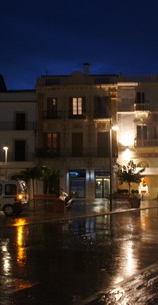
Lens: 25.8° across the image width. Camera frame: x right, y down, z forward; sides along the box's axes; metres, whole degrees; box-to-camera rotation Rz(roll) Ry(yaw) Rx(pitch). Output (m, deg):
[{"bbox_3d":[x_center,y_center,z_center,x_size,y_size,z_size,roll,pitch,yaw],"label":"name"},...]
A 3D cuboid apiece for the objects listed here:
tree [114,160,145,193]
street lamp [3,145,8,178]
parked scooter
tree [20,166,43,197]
[{"bbox_3d":[4.133,2.285,27.907,2.500,3.200,2.400,0,-5,0],"label":"tree"},{"bbox_3d":[-6.657,1.906,31.451,0.400,4.950,0.600,-2,-5,17],"label":"street lamp"},{"bbox_3d":[-0.801,3.034,22.625,0.720,1.220,1.800,2,-5,-26],"label":"parked scooter"},{"bbox_3d":[-3.821,2.608,27.879,2.000,2.950,2.000,0,-5,0],"label":"tree"}]

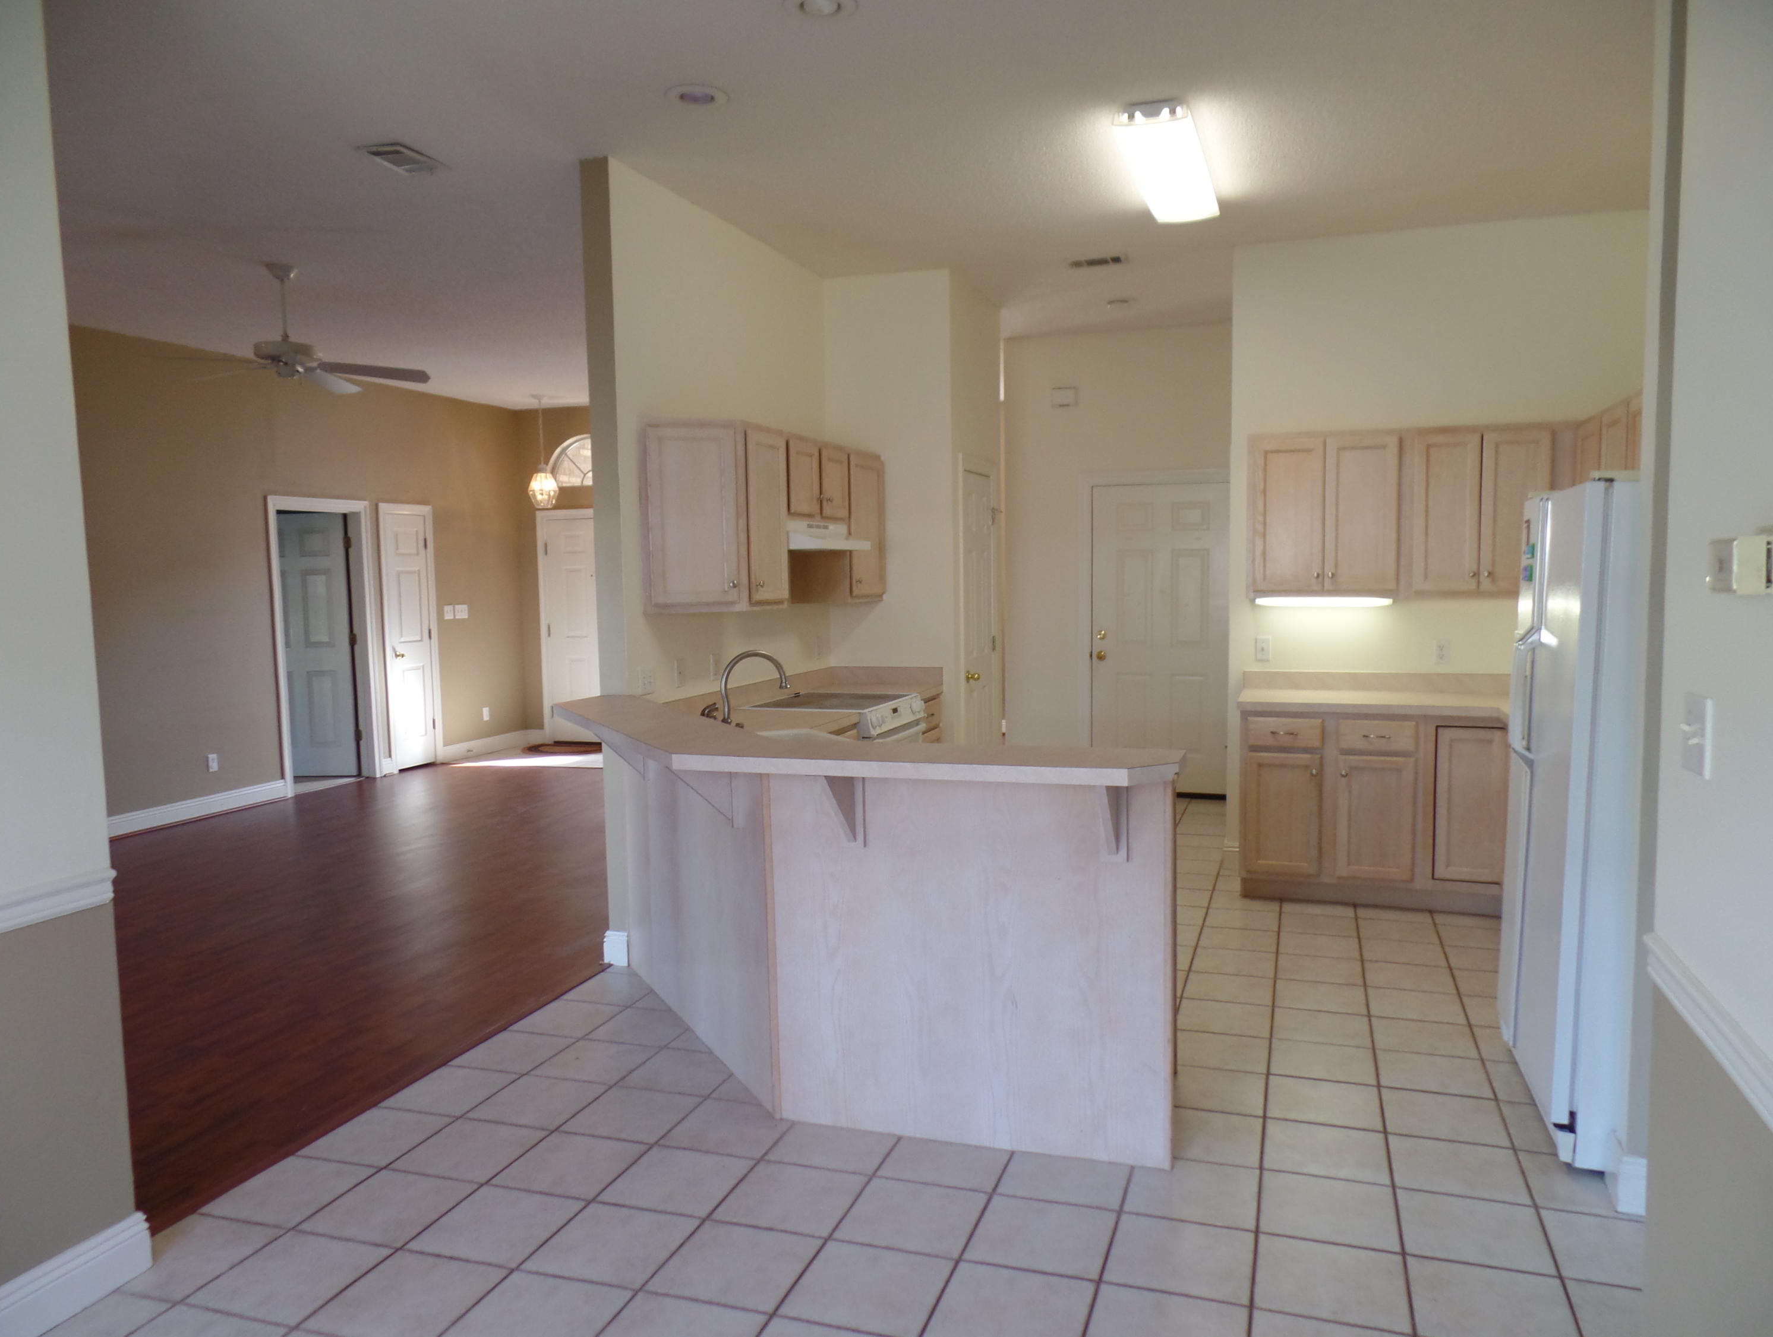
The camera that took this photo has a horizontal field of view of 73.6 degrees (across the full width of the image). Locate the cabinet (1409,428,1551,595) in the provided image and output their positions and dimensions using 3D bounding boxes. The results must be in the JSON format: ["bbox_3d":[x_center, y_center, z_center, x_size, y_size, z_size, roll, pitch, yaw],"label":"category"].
[{"bbox_3d":[2.590,-0.684,5.237,0.553,0.730,0.325,1,5,19],"label":"cabinet"}]

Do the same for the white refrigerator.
[{"bbox_3d":[2.149,0.357,3.167,0.780,1.700,0.820,1,5,19],"label":"white refrigerator"}]

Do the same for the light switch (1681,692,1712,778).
[{"bbox_3d":[1.195,0.099,1.760,0.022,0.116,0.115,1,5,19],"label":"light switch"}]

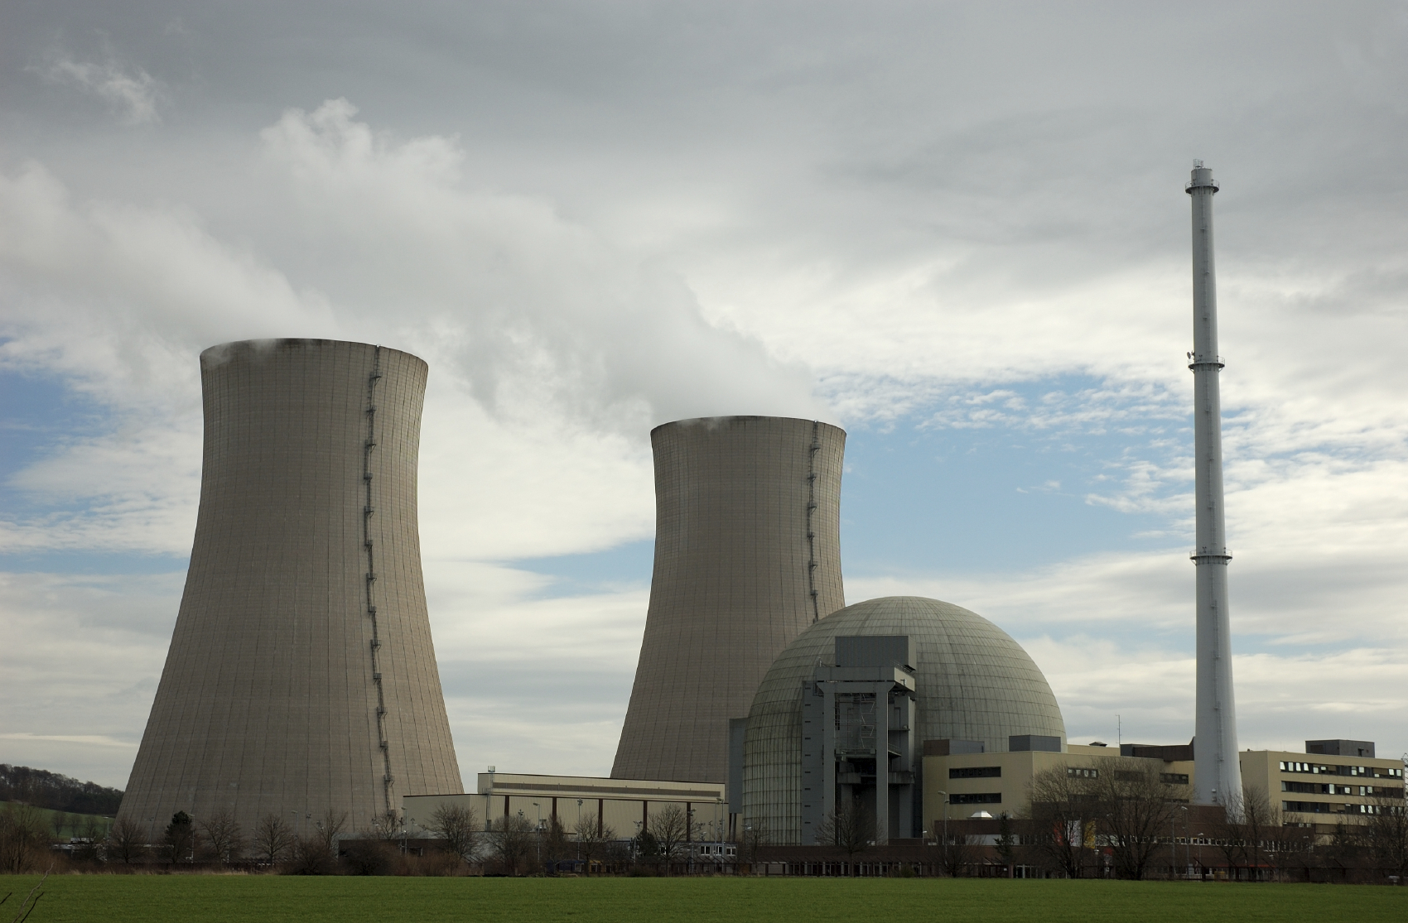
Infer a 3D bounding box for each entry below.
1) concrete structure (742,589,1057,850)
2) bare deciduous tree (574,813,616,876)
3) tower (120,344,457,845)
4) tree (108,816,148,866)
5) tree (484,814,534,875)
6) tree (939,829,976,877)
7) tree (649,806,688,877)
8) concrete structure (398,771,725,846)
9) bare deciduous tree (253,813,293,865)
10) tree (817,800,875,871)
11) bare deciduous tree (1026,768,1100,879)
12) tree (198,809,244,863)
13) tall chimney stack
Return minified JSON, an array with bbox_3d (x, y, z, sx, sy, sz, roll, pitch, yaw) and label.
[{"bbox_3d":[40.830,56.310,478.130,66.000,57.200,66.000,1,-10,0],"label":"concrete structure"},{"bbox_3d":[-17.510,61.240,375.020,6.550,10.250,6.550,1,-10,-3],"label":"bare deciduous tree"},{"bbox_3d":[-112.680,42.690,661.740,103.000,144.000,103.000,1,-10,0],"label":"tower"},{"bbox_3d":[-114.070,75.500,463.700,8.200,10.900,8.200,1,-10,0],"label":"tree"},{"bbox_3d":[-32.470,63.740,389.780,8.250,10.110,8.250,1,-10,-5],"label":"tree"},{"bbox_3d":[32.160,50.190,297.870,4.700,6.800,4.700,1,-10,0],"label":"tree"},{"bbox_3d":[-5.070,54.910,337.580,5.900,10.400,5.900,1,-10,0],"label":"tree"},{"bbox_3d":[-31.010,87.310,559.110,78.000,22.500,30.000,8,-13,-37],"label":"concrete structure"},{"bbox_3d":[-83.430,73.500,453.970,7.520,10.720,7.520,2,-10,-10],"label":"bare deciduous tree"},{"bbox_3d":[19.010,50.800,313.980,7.900,10.900,7.900,1,-10,0],"label":"tree"},{"bbox_3d":[43.360,43.600,283.800,8.880,13.700,8.880,-1,-10,9],"label":"bare deciduous tree"},{"bbox_3d":[-91.540,71.800,444.090,9.100,11.900,9.100,1,-10,0],"label":"tree"},{"bbox_3d":[106.160,10.630,490.590,10.300,151.810,10.300,-2,-10,12],"label":"tall chimney stack"}]

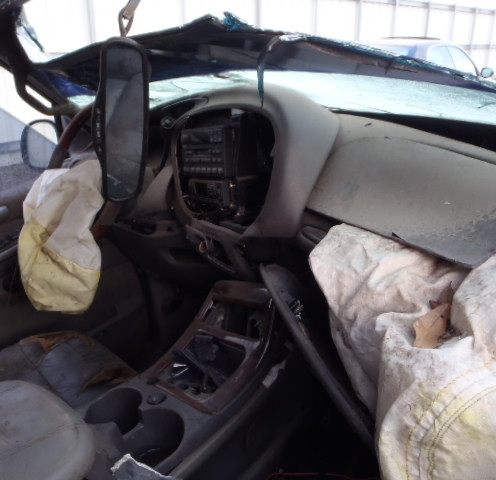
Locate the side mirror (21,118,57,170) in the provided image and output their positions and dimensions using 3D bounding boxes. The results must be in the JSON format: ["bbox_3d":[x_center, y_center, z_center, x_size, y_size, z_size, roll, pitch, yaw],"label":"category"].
[{"bbox_3d":[-0.770,-0.367,1.985,0.205,0.185,0.085,8,20,24],"label":"side mirror"}]

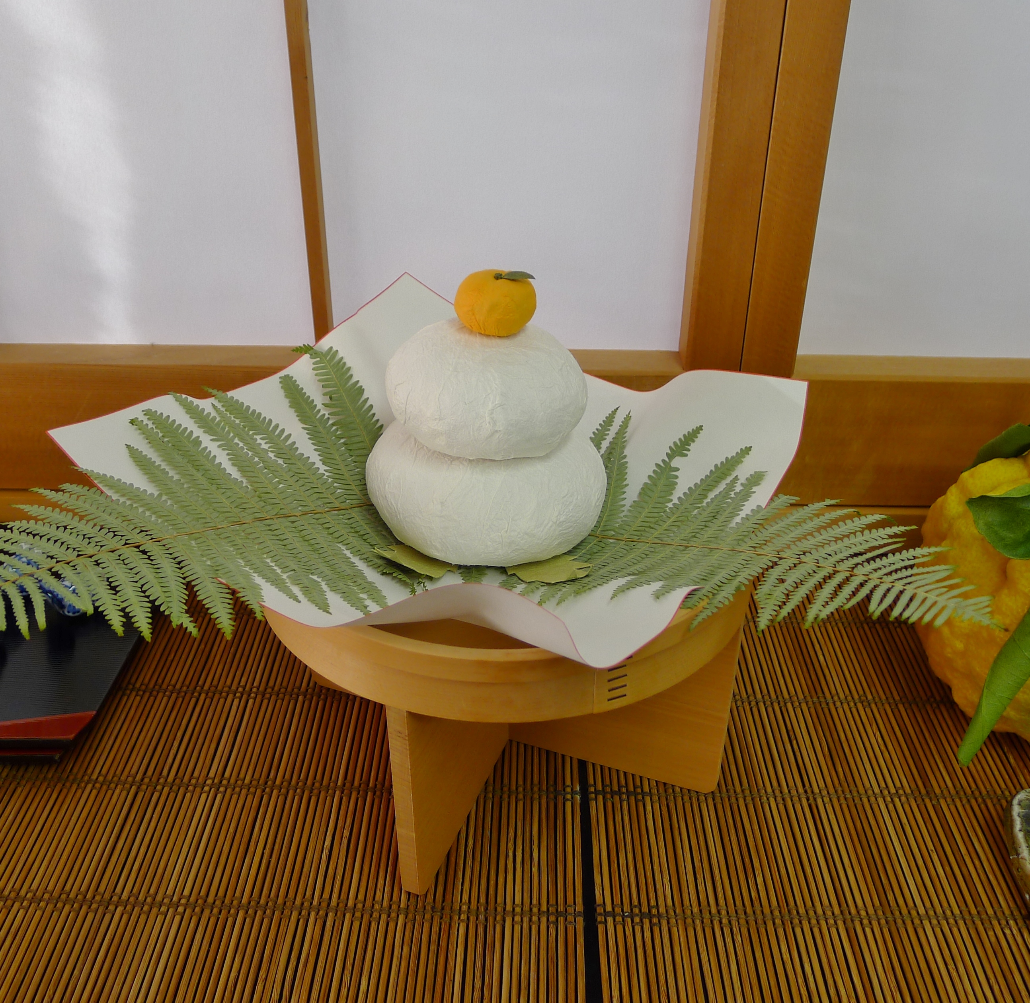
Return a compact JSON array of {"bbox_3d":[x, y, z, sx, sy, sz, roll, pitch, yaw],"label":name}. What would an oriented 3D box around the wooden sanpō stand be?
[{"bbox_3d":[-0.004,0.057,0.457,0.214,0.126,0.214,11,31,17],"label":"wooden sanpō stand"}]

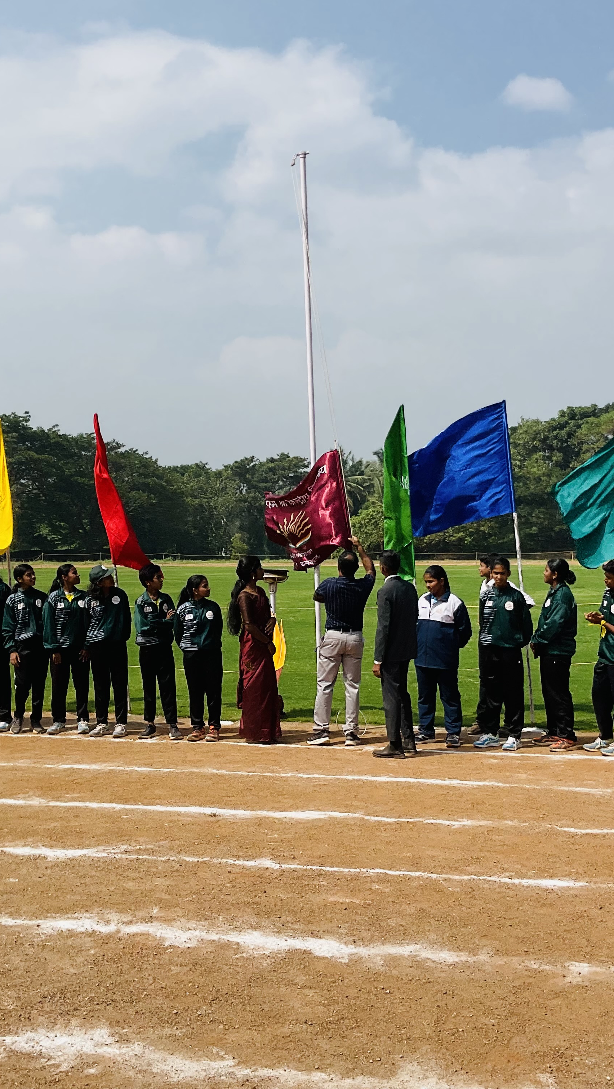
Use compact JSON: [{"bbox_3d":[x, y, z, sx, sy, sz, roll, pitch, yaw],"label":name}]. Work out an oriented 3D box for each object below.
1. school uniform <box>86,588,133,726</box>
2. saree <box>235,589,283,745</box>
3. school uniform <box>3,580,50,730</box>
[{"bbox_3d":[-1.793,1.020,11.050,0.410,1.247,0.270,0,0,-1],"label":"school uniform"},{"bbox_3d":[-0.422,1.053,10.650,0.400,1.370,0.420,-1,0,-2],"label":"saree"},{"bbox_3d":[-2.626,1.037,11.400,0.410,1.330,0.280,-1,0,-30],"label":"school uniform"}]

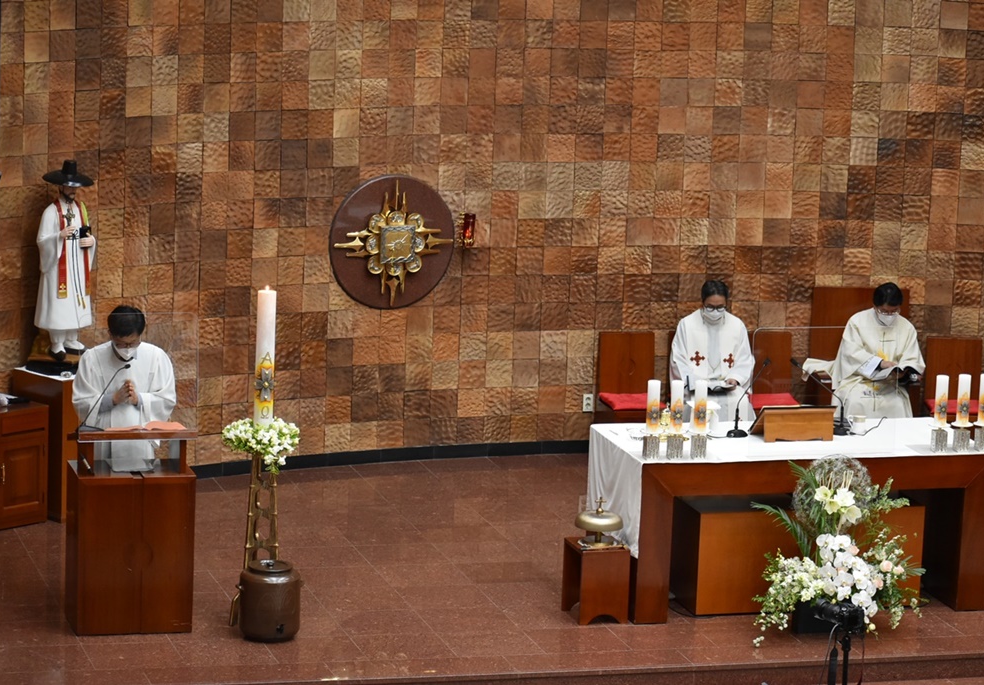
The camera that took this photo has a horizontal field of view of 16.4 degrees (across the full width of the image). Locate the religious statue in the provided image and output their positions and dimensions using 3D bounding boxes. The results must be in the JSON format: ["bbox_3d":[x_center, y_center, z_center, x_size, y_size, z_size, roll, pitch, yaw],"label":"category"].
[{"bbox_3d":[-2.664,-0.507,21.393,0.380,1.250,0.350,-6,13,-38],"label":"religious statue"}]

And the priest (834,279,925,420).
[{"bbox_3d":[2.682,0.254,23.815,0.647,1.355,0.758,1,11,-6],"label":"priest"}]

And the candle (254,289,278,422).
[{"bbox_3d":[-1.284,0.097,19.403,0.106,0.838,0.106,1,11,-7],"label":"candle"}]

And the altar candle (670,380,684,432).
[{"bbox_3d":[1.058,0.365,19.479,0.071,0.285,0.071,2,11,0],"label":"altar candle"}]

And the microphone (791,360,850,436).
[{"bbox_3d":[1.981,0.316,20.442,0.380,0.410,0.130,6,11,18],"label":"microphone"}]

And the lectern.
[{"bbox_3d":[-2.009,1.018,19.017,0.660,1.145,0.420,-1,11,-16],"label":"lectern"}]

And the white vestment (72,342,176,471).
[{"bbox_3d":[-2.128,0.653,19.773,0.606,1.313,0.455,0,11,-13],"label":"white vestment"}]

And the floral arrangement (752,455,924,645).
[{"bbox_3d":[2.017,1.173,19.866,0.970,1.041,0.566,-1,12,-16],"label":"floral arrangement"}]

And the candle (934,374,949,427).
[{"bbox_3d":[2.681,0.347,20.331,0.074,0.299,0.074,2,11,0],"label":"candle"}]

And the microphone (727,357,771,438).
[{"bbox_3d":[1.548,0.326,20.574,0.273,0.460,0.111,-6,14,-35],"label":"microphone"}]

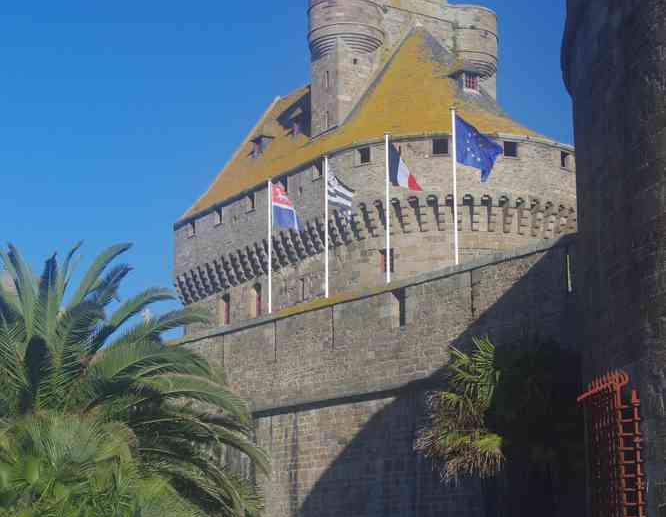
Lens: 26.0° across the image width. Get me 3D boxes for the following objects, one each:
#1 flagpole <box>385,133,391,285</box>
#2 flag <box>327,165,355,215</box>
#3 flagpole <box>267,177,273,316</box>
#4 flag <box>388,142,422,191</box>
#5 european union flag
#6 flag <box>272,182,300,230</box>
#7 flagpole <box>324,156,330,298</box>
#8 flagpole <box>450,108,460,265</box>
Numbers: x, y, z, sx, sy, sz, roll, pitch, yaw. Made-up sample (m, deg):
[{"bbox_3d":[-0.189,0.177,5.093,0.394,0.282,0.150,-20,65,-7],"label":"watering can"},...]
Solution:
[{"bbox_3d":[1.710,-1.357,44.786,0.090,5.287,0.090,0,-13,0],"label":"flagpole"},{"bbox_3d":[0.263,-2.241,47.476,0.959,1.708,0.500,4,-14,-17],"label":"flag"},{"bbox_3d":[-2.164,-0.243,49.558,0.090,5.139,0.090,0,-13,0],"label":"flagpole"},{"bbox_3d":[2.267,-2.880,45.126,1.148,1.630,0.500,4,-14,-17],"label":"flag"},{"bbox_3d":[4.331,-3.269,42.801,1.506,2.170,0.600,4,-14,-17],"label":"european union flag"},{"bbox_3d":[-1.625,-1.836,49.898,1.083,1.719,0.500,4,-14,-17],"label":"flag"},{"bbox_3d":[-0.188,-0.878,47.136,0.090,5.192,0.090,0,-13,0],"label":"flagpole"},{"bbox_3d":[3.609,-1.956,42.462,0.090,5.235,0.090,0,-13,0],"label":"flagpole"}]

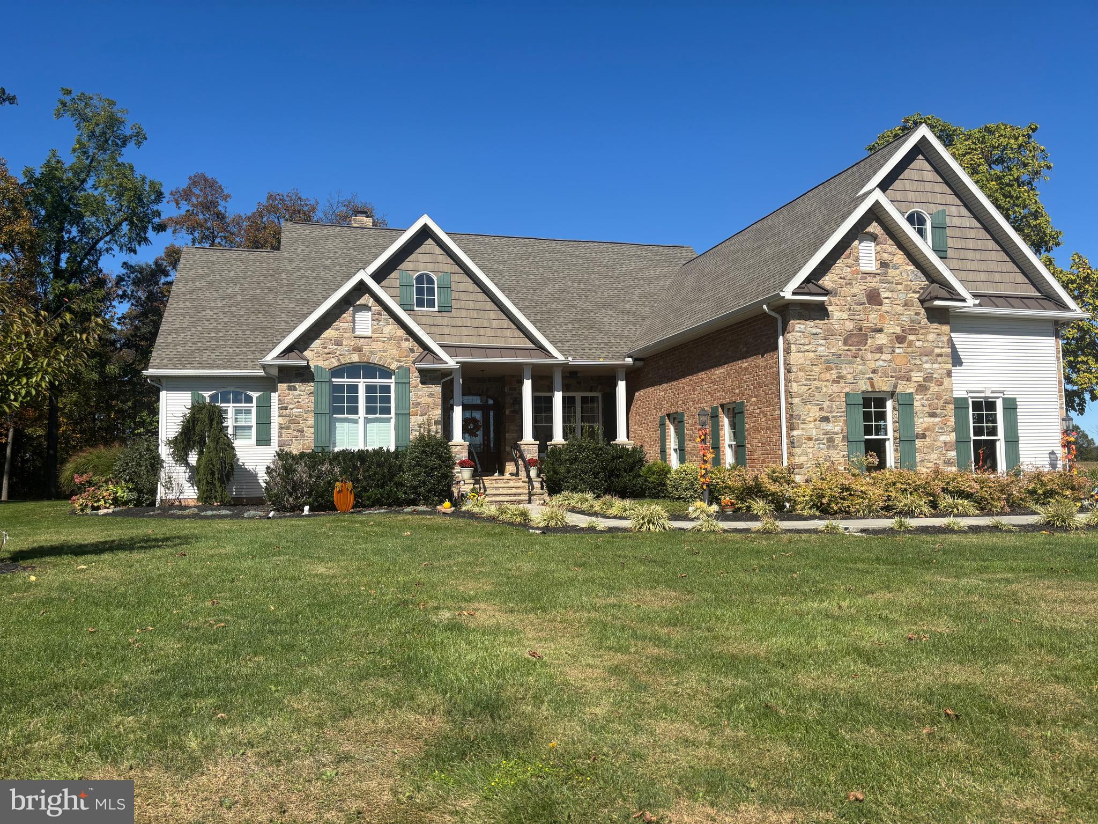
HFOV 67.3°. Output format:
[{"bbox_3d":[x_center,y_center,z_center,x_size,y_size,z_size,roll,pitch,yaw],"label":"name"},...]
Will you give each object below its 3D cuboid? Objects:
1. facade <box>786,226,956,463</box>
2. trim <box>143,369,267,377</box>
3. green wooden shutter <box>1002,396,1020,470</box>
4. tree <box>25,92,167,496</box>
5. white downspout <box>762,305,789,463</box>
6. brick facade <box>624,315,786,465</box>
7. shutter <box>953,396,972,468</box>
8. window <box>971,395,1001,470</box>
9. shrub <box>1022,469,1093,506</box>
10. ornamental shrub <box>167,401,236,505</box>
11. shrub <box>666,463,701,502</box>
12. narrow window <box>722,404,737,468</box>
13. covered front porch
[{"bbox_3d":[6.171,-1.058,15.964,3.680,5.610,0.350,0,-4,-15],"label":"facade"},{"bbox_3d":[-8.908,-1.000,21.566,3.000,0.150,0.130,0,-4,-15],"label":"trim"},{"bbox_3d":[9.992,0.566,17.744,0.360,1.730,0.060,0,-4,-15],"label":"green wooden shutter"},{"bbox_3d":[-19.203,-4.925,35.717,6.000,17.350,6.000,0,-4,-15],"label":"tree"},{"bbox_3d":[4.255,-0.192,15.565,0.500,3.800,0.120,0,-4,-15],"label":"white downspout"},{"bbox_3d":[3.455,0.189,19.343,0.300,3.780,8.365,0,-4,-15],"label":"brick facade"},{"bbox_3d":[8.745,0.538,17.449,0.390,1.770,0.050,0,-4,-15],"label":"shutter"},{"bbox_3d":[9.381,0.567,17.608,0.770,1.730,0.120,0,-4,-15],"label":"window"},{"bbox_3d":[10.408,1.572,16.889,1.250,0.800,1.050,0,-4,-15],"label":"shrub"},{"bbox_3d":[-8.796,1.058,20.919,1.600,2.650,1.350,0,-4,-15],"label":"ornamental shrub"},{"bbox_3d":[2.870,1.510,17.679,0.720,0.780,0.800,0,-4,-15],"label":"shrub"},{"bbox_3d":[3.903,0.672,17.593,0.140,1.660,0.690,0,-4,-15],"label":"narrow window"},{"bbox_3d":[-0.434,0.257,22.793,5.350,3.850,2.873,0,-4,-15],"label":"covered front porch"}]

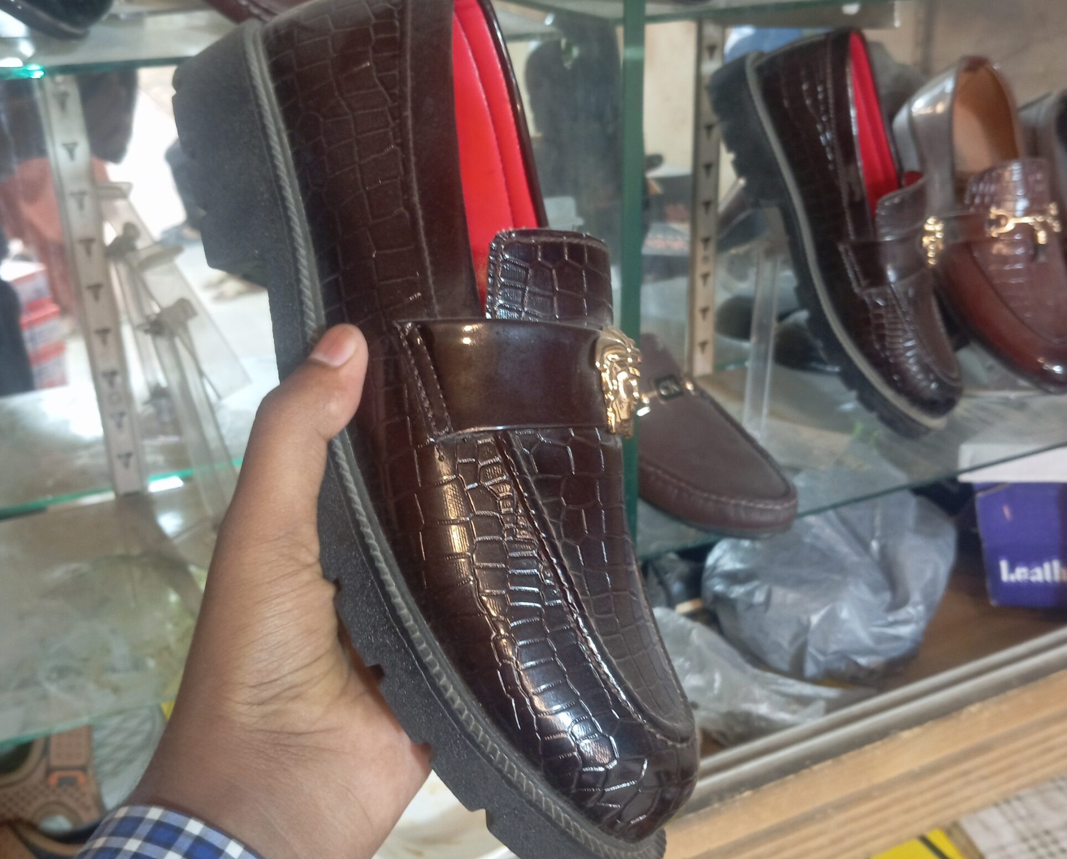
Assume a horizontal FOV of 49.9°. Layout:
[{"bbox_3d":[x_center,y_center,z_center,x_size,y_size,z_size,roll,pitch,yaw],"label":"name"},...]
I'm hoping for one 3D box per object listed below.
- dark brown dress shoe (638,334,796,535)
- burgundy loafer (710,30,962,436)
[{"bbox_3d":[0.067,-0.025,0.778,0.100,0.097,0.290,-20,40,-36],"label":"dark brown dress shoe"},{"bbox_3d":[0.239,-0.137,0.809,0.108,0.300,0.105,-23,11,37],"label":"burgundy loafer"}]

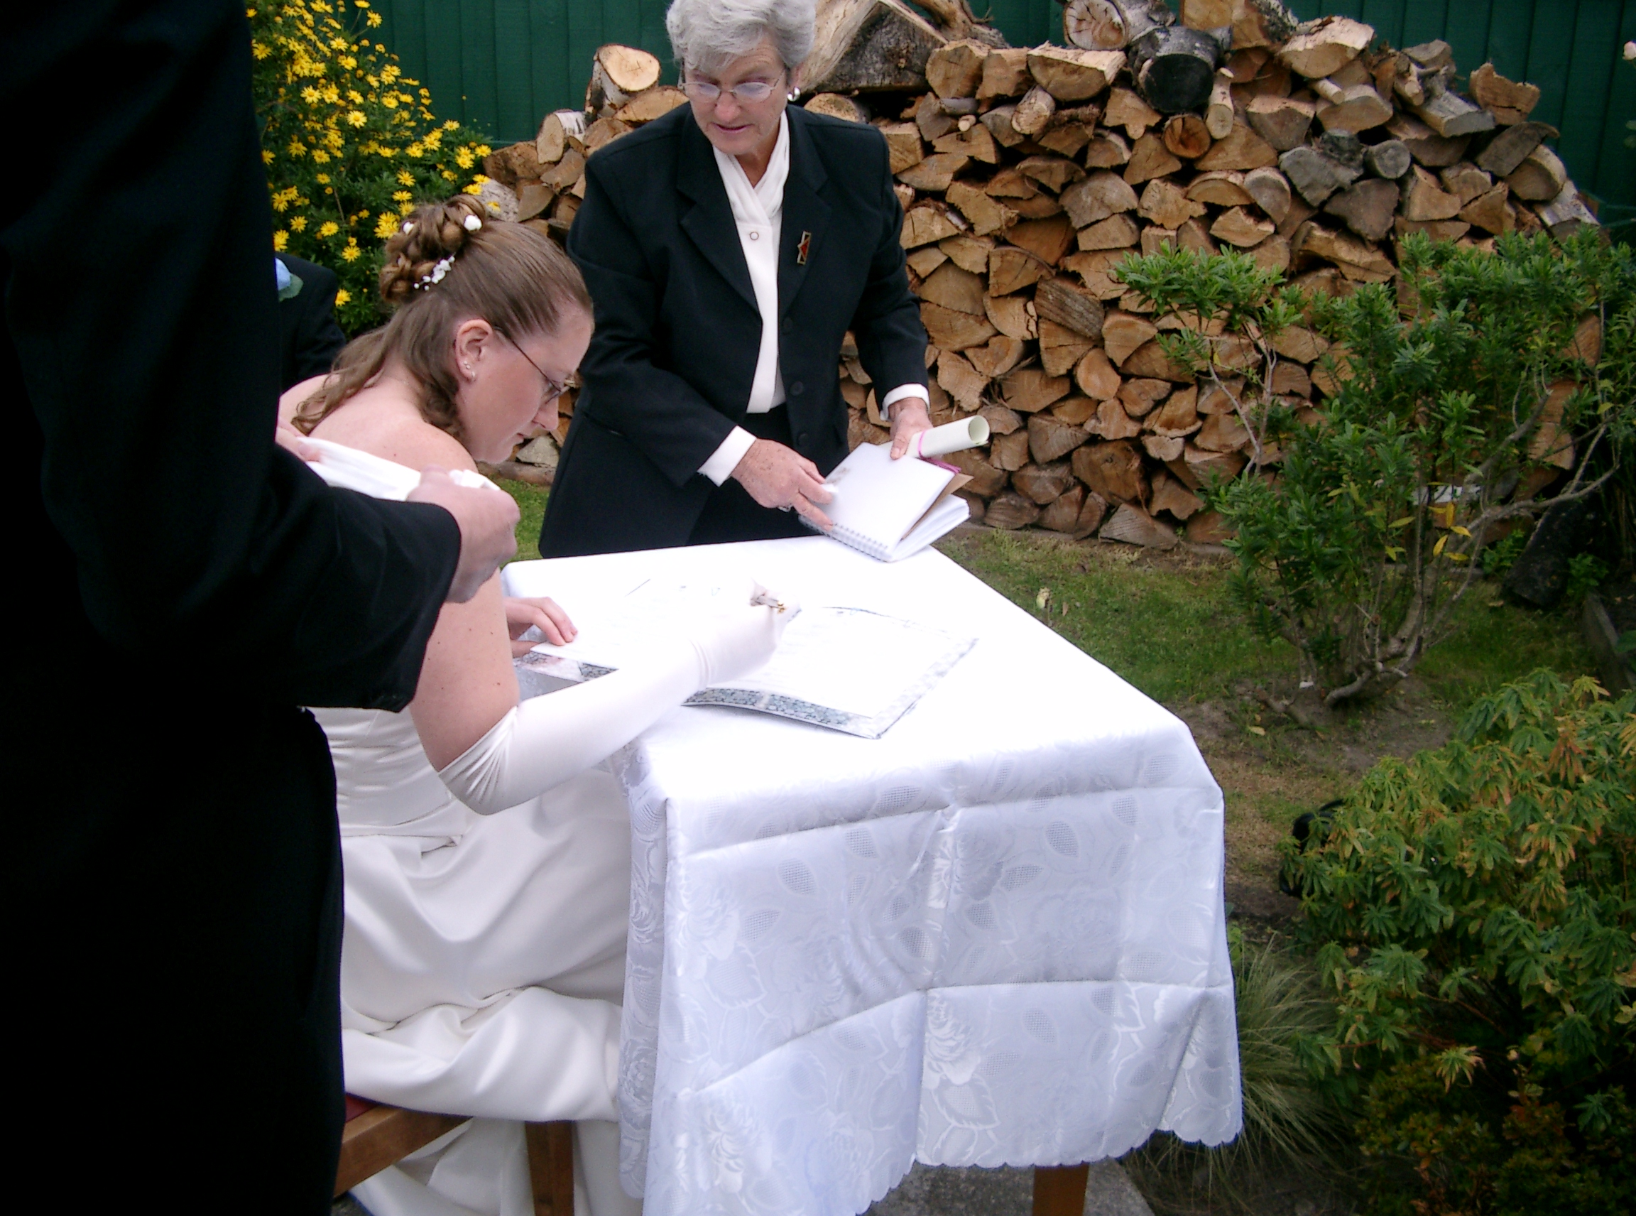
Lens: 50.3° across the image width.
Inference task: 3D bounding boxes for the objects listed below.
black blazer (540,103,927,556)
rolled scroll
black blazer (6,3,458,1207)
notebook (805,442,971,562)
[{"bbox_3d":[-0.130,-0.380,2.520,0.520,0.670,0.400,-3,19,-11],"label":"black blazer"},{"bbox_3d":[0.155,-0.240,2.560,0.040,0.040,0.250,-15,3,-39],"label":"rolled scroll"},{"bbox_3d":[-0.490,0.009,1.250,0.420,0.880,0.600,-13,24,-35],"label":"black blazer"},{"bbox_3d":[0.097,-0.151,2.540,0.155,0.075,0.205,-43,38,-13],"label":"notebook"}]

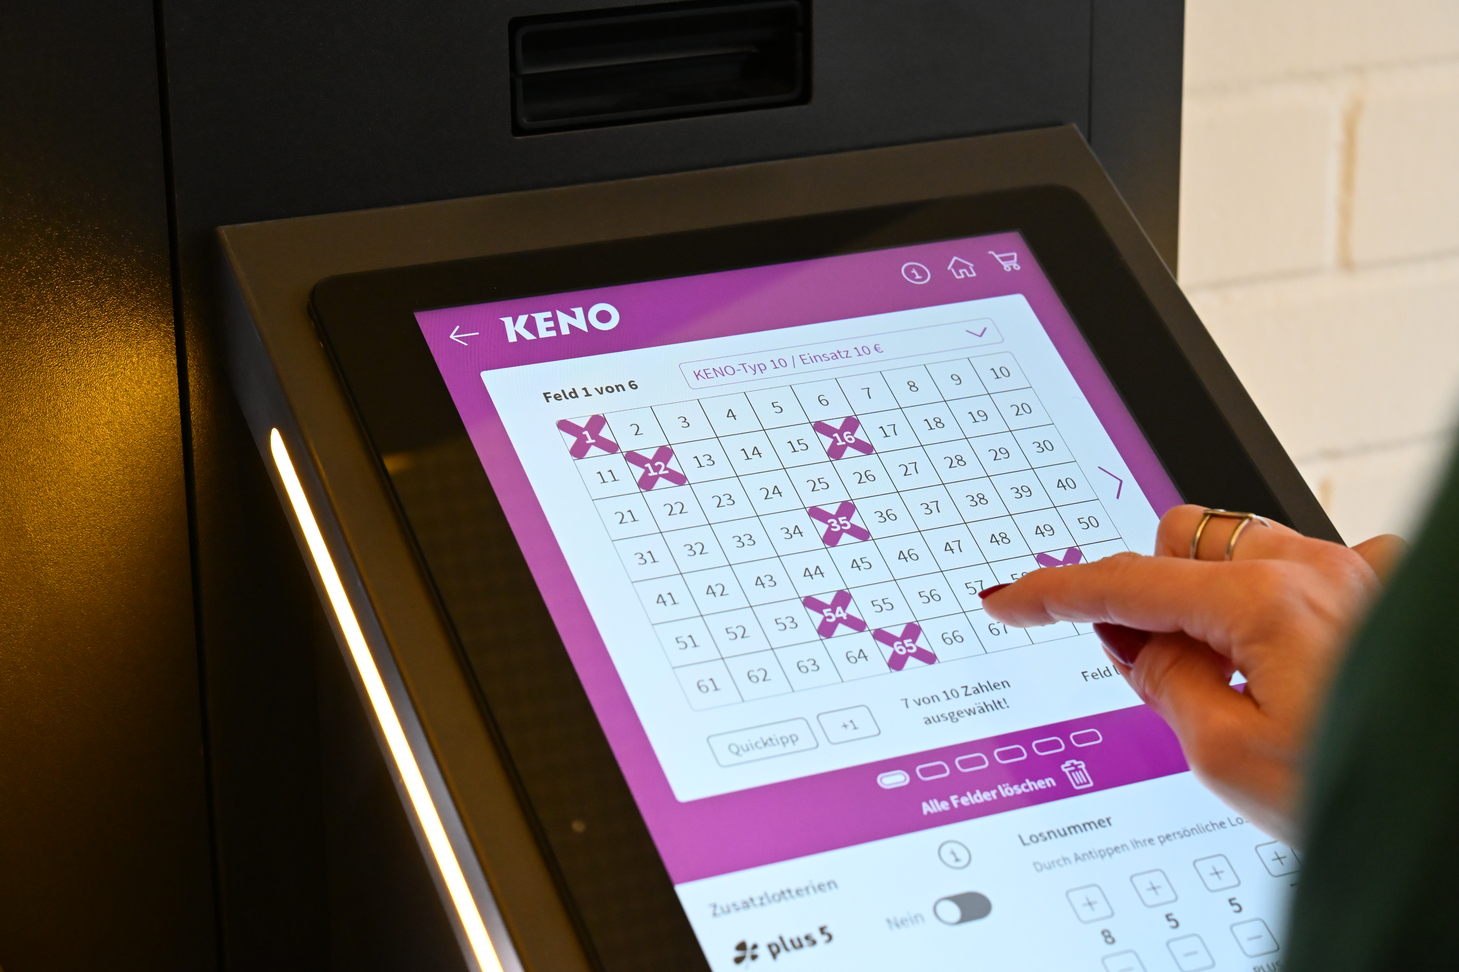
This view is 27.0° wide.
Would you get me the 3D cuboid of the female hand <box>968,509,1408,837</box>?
[{"bbox_3d":[0.127,0.044,0.762,0.095,0.072,0.155,-7,15,-44],"label":"female hand"}]

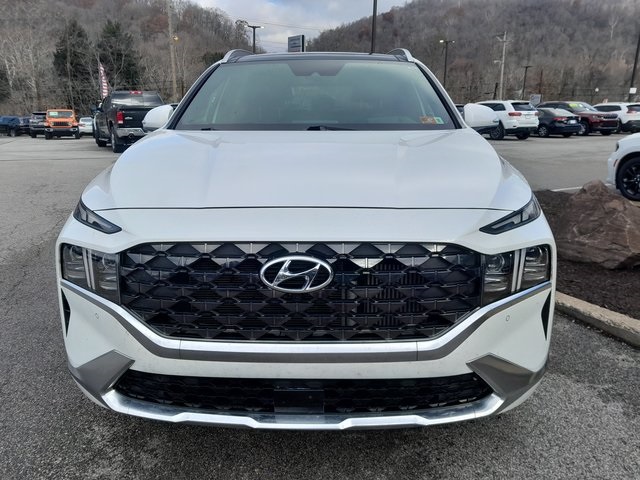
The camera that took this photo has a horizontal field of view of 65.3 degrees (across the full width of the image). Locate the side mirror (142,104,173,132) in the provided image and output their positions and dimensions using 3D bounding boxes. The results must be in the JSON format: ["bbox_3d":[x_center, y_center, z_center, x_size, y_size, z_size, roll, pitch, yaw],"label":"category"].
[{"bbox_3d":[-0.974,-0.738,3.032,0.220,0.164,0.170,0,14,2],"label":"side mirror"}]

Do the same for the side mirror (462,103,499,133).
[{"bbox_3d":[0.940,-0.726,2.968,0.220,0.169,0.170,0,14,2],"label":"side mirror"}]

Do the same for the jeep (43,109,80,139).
[{"bbox_3d":[-17.302,-7.851,33.744,1.875,1.840,4.600,-7,16,-24],"label":"jeep"}]

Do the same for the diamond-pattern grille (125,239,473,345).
[{"bbox_3d":[-0.069,0.148,1.561,1.190,0.301,0.160,0,14,2],"label":"diamond-pattern grille"}]

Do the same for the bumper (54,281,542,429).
[{"bbox_3d":[-0.063,0.373,1.743,1.800,0.436,0.420,0,14,2],"label":"bumper"}]

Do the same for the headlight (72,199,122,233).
[{"bbox_3d":[-0.763,-0.090,1.765,0.354,0.085,0.254,5,15,19],"label":"headlight"}]

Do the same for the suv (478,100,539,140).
[{"bbox_3d":[8.516,-6.045,25.146,1.940,1.760,4.820,-5,15,-17],"label":"suv"}]

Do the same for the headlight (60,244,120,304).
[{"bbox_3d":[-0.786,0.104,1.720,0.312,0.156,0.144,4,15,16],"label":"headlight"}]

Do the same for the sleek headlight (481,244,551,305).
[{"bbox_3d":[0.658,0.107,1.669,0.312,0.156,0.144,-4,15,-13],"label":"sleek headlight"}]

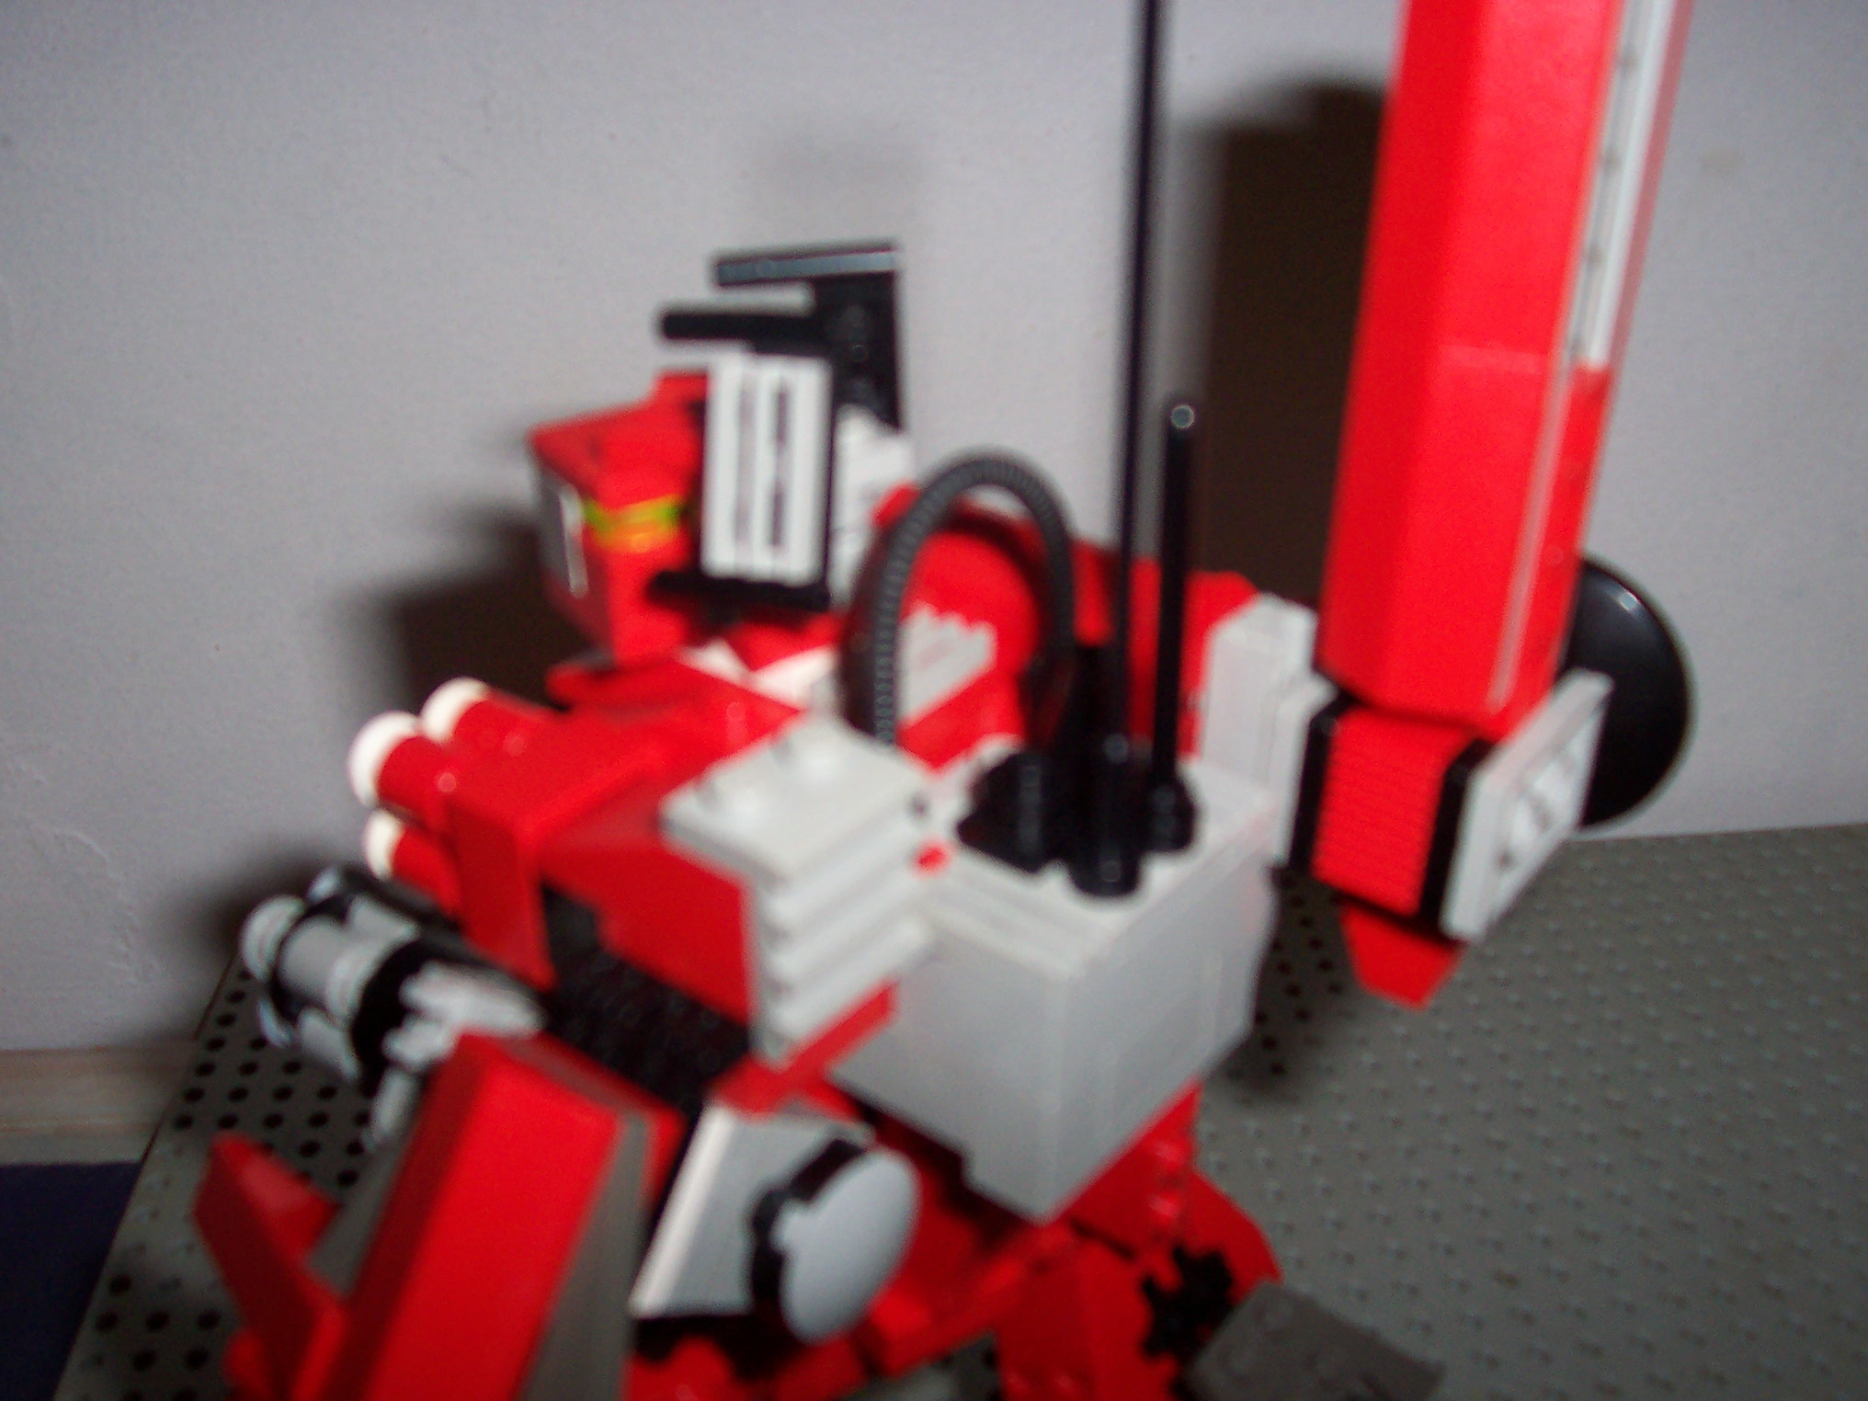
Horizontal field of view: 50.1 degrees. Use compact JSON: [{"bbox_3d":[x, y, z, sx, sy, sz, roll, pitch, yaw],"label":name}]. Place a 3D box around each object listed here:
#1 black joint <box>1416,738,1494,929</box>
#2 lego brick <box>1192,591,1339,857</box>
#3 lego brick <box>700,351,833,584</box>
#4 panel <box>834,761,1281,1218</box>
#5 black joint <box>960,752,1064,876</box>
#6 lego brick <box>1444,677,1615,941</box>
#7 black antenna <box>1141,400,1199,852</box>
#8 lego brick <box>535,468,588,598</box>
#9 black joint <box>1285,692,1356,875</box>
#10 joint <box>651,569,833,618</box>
[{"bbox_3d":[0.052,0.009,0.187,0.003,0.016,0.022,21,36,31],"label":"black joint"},{"bbox_3d":[0.031,0.003,0.189,0.010,0.021,0.009,23,35,33],"label":"lego brick"},{"bbox_3d":[-0.014,-0.020,0.170,0.011,0.019,0.006,4,28,-3],"label":"lego brick"},{"bbox_3d":[0.011,0.023,0.184,0.025,0.026,0.033,23,35,33],"label":"panel"},{"bbox_3d":[0.007,0.010,0.173,0.008,0.009,0.007,23,35,33],"label":"black joint"},{"bbox_3d":[0.055,0.010,0.186,0.003,0.016,0.024,21,36,31],"label":"lego brick"},{"bbox_3d":[0.020,-0.005,0.164,0.005,0.038,0.005,-2,27,1],"label":"black antenna"},{"bbox_3d":[-0.033,-0.015,0.180,0.003,0.010,0.006,-19,31,-25],"label":"lego brick"},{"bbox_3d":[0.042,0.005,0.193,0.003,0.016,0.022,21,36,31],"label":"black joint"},{"bbox_3d":[-0.017,-0.009,0.174,0.016,0.003,0.005,4,28,-3],"label":"joint"}]

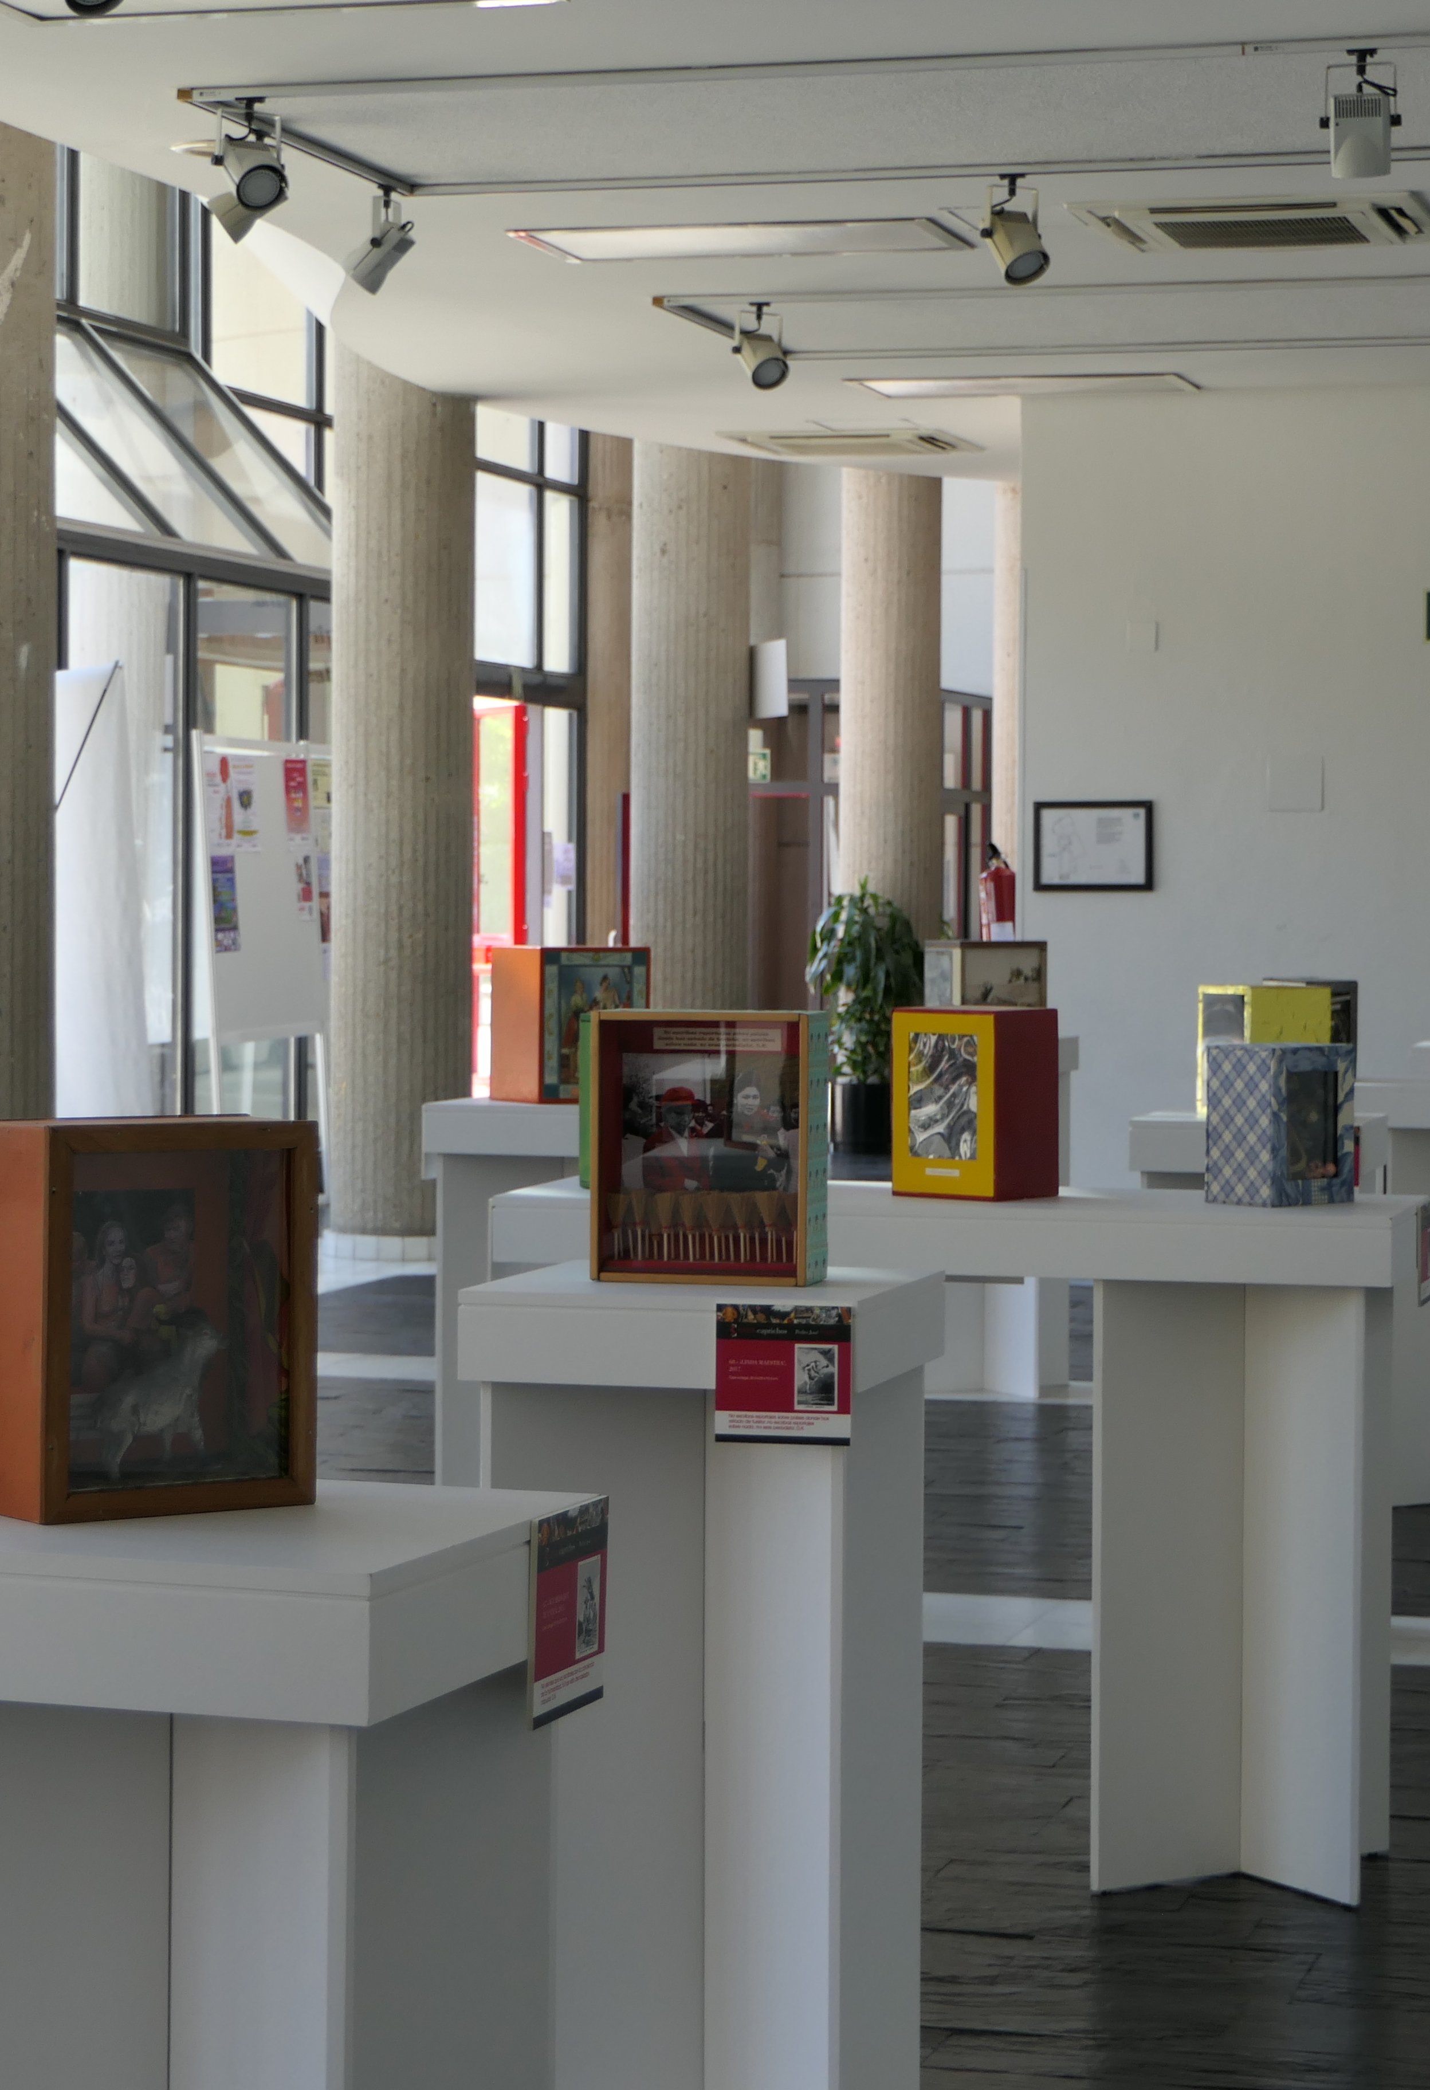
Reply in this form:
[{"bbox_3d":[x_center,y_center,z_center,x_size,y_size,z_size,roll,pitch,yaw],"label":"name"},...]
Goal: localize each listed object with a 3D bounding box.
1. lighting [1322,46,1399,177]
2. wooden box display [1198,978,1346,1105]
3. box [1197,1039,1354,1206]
[{"bbox_3d":[1.459,-2.104,10.037,0.170,0.285,0.200,0,2,6],"label":"lighting"},{"bbox_3d":[1.201,0.014,9.741,0.225,0.285,0.170,-1,3,-35],"label":"wooden box display"},{"bbox_3d":[0.893,0.128,7.049,0.185,0.248,0.140,-2,3,-41],"label":"box"}]

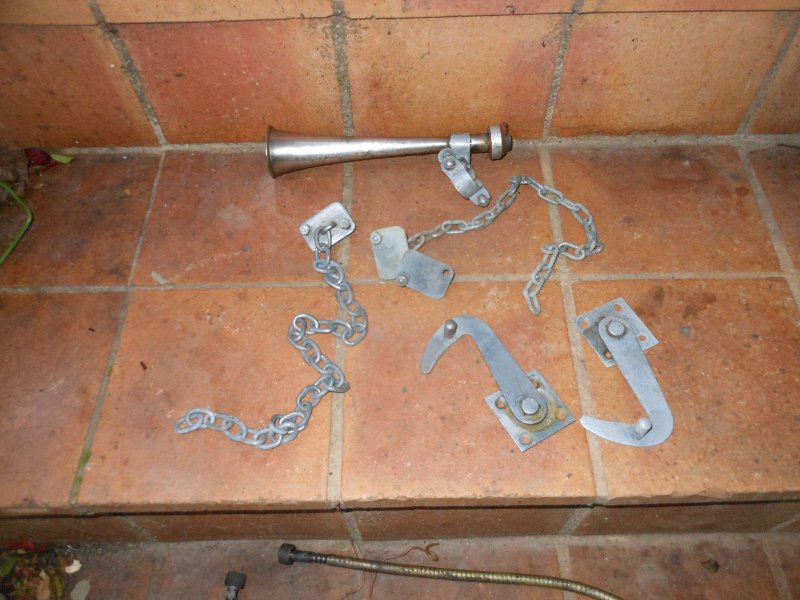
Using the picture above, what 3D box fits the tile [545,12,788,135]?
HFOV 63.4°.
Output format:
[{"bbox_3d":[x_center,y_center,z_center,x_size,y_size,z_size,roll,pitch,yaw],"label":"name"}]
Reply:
[{"bbox_3d":[0.261,-0.227,0.648,0.198,0.149,0.019,-1,59,1],"label":"tile"}]

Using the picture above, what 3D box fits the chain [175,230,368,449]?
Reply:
[{"bbox_3d":[-0.096,0.029,0.621,0.132,0.018,0.258,17,61,11],"label":"chain"}]

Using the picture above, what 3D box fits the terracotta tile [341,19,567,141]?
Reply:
[{"bbox_3d":[0.053,-0.236,0.685,0.215,0.156,0.020,-1,60,1],"label":"terracotta tile"}]

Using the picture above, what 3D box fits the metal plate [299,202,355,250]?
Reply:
[{"bbox_3d":[-0.073,-0.073,0.646,0.056,0.006,0.037,-38,65,-20],"label":"metal plate"}]

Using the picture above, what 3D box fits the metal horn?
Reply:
[{"bbox_3d":[-0.009,-0.168,0.715,0.269,0.059,0.059,-3,60,-1],"label":"metal horn"}]

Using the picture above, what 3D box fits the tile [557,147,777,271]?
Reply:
[{"bbox_3d":[0.267,-0.091,0.675,0.202,0.019,0.165,-1,59,1],"label":"tile"}]

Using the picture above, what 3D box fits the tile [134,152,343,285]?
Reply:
[{"bbox_3d":[-0.160,-0.085,0.682,0.199,0.019,0.172,-1,59,1],"label":"tile"}]

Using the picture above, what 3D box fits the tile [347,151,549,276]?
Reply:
[{"bbox_3d":[0.054,-0.096,0.713,0.216,0.020,0.178,-1,60,1],"label":"tile"}]

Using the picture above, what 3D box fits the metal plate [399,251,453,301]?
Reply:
[{"bbox_3d":[0.026,-0.025,0.652,0.058,0.006,0.044,26,63,15],"label":"metal plate"}]

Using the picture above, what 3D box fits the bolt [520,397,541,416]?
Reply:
[{"bbox_3d":[0.109,0.092,0.547,0.015,0.012,0.015,-1,59,1],"label":"bolt"}]

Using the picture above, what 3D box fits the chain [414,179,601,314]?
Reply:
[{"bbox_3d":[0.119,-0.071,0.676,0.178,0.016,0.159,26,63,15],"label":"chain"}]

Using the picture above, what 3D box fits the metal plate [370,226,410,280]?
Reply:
[{"bbox_3d":[-0.008,-0.046,0.628,0.034,0.006,0.061,-9,59,-4],"label":"metal plate"}]

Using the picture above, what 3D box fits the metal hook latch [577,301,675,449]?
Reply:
[{"bbox_3d":[0.204,0.058,0.593,0.080,0.026,0.153,4,60,3],"label":"metal hook latch"}]

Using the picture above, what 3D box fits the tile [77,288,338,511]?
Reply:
[{"bbox_3d":[-0.159,0.082,0.583,0.201,0.023,0.208,-1,59,1],"label":"tile"}]

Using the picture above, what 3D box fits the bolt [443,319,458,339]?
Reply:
[{"bbox_3d":[0.047,0.029,0.607,0.012,0.017,0.012,-1,60,1],"label":"bolt"}]

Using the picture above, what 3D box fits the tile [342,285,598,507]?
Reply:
[{"bbox_3d":[0.054,0.079,0.580,0.206,0.023,0.208,-1,59,1],"label":"tile"}]

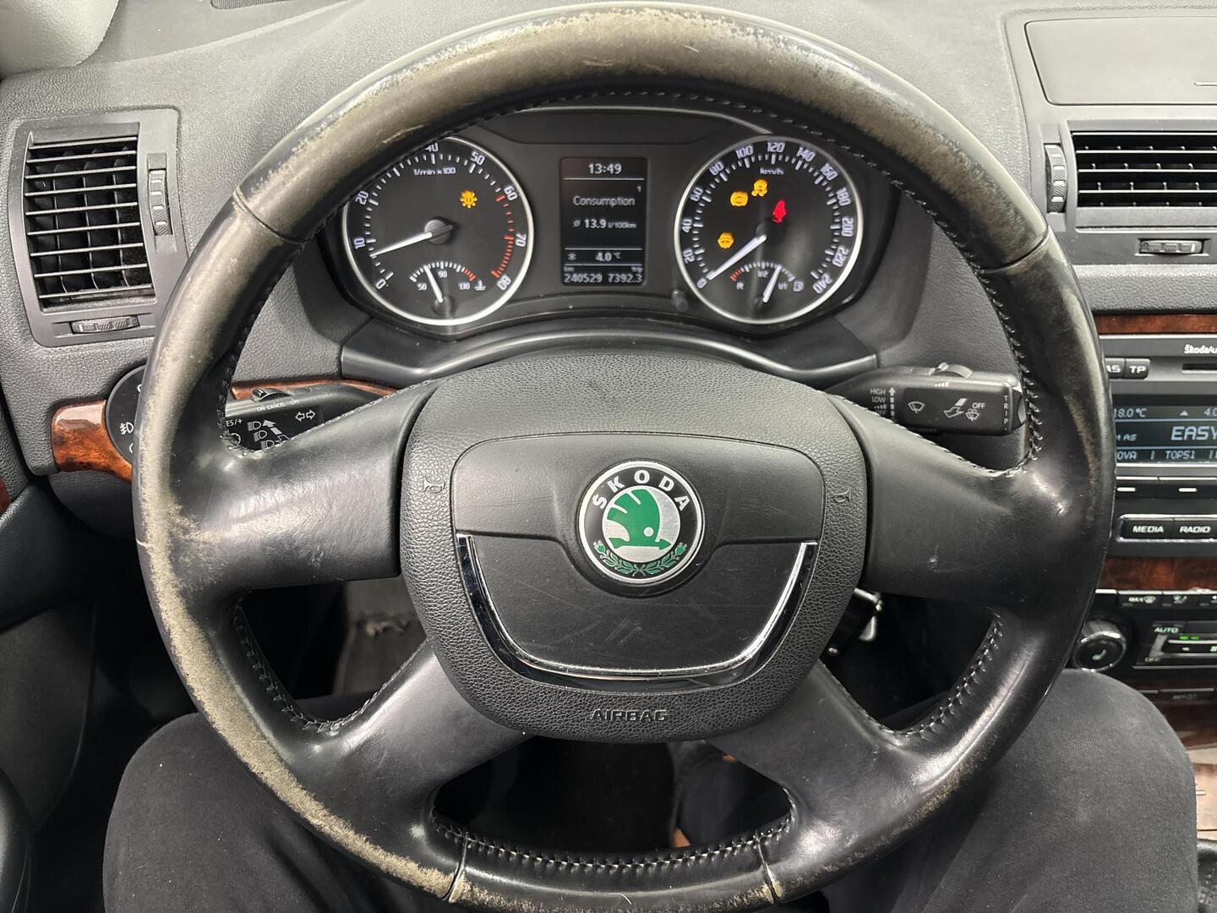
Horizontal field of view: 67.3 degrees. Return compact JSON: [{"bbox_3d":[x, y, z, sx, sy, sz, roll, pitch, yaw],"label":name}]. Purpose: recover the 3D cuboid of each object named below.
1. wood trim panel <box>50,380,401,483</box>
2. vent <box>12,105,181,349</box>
[{"bbox_3d":[-0.207,-0.014,0.505,0.195,0.047,0.030,-6,21,-7],"label":"wood trim panel"},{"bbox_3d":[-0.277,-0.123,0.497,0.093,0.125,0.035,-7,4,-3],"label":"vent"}]

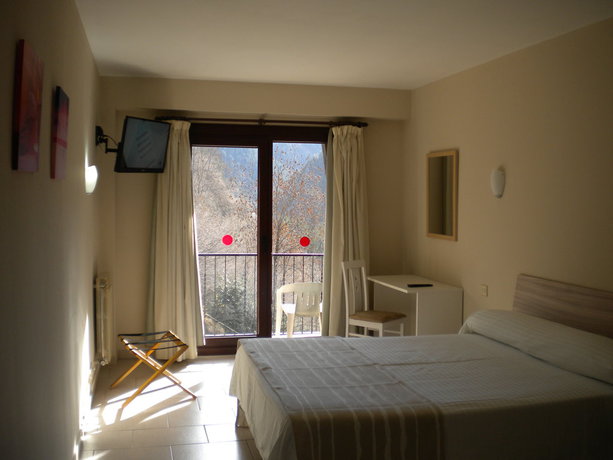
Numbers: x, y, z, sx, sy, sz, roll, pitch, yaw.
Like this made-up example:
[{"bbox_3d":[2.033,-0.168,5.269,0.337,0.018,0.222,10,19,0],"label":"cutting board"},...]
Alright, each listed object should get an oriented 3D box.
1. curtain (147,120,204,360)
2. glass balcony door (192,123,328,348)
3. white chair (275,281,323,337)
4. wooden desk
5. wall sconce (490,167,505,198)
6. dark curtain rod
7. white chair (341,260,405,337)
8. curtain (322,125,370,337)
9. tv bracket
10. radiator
[{"bbox_3d":[-1.170,0.109,5.552,0.505,2.143,0.180,0,4,-12],"label":"curtain"},{"bbox_3d":[-0.417,0.093,5.837,1.400,2.153,0.100,0,4,-12],"label":"glass balcony door"},{"bbox_3d":[-0.074,0.926,6.609,0.550,0.790,0.540,0,4,-15],"label":"white chair"},{"bbox_3d":[0.908,0.835,5.341,0.520,0.760,0.860,0,4,-15],"label":"wooden desk"},{"bbox_3d":[1.361,-0.337,4.393,0.080,0.228,0.125,0,4,-15],"label":"wall sconce"},{"bbox_3d":[-0.383,-0.977,5.642,1.944,0.060,0.080,0,4,-12],"label":"dark curtain rod"},{"bbox_3d":[0.574,0.736,5.349,0.460,0.950,0.420,3,4,35],"label":"white chair"},{"bbox_3d":[0.388,0.093,5.869,0.453,2.164,0.170,0,4,-12],"label":"curtain"},{"bbox_3d":[-1.607,-0.743,5.081,0.250,0.215,0.170,0,4,-15],"label":"tv bracket"},{"bbox_3d":[-1.650,0.713,5.102,0.110,0.688,0.470,0,4,-15],"label":"radiator"}]

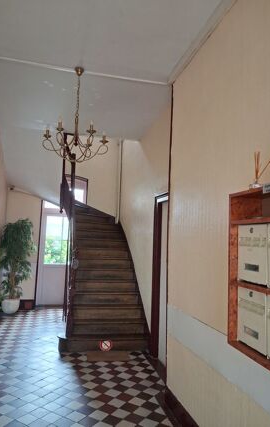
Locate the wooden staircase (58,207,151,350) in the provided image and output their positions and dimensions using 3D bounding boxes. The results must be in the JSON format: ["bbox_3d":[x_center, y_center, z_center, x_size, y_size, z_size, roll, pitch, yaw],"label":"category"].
[{"bbox_3d":[-0.685,0.838,6.021,1.222,2.343,2.990,3,-5,-13],"label":"wooden staircase"}]

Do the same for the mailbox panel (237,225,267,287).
[{"bbox_3d":[0.619,0.207,1.714,0.040,0.299,0.259,3,-5,-13],"label":"mailbox panel"}]

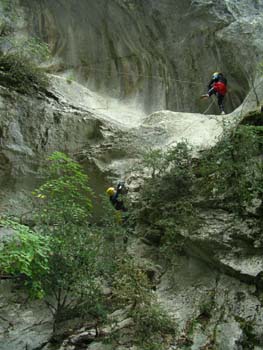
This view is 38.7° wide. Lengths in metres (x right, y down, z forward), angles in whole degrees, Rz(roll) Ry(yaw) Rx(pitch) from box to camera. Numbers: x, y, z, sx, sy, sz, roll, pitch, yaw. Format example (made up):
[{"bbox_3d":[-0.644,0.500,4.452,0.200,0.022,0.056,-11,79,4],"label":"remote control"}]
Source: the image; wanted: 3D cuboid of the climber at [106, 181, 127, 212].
[{"bbox_3d":[-0.476,0.864,13.200,0.800,1.200,0.550,6,-19,-17],"label":"climber"}]

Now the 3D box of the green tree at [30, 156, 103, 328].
[{"bbox_3d":[-1.753,1.916,11.300,2.050,4.950,1.950,0,-18,0],"label":"green tree"}]

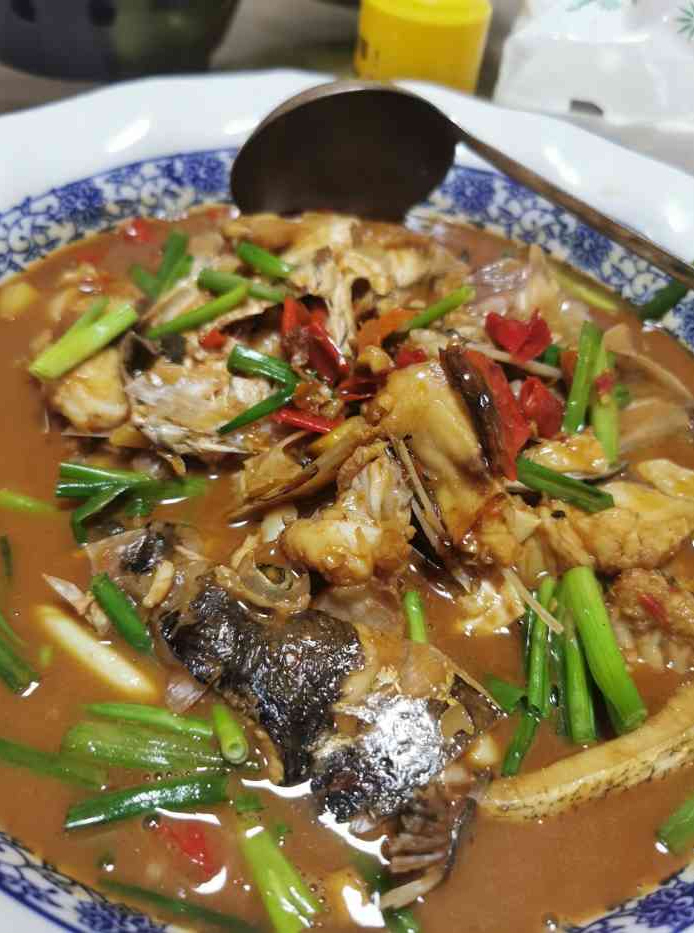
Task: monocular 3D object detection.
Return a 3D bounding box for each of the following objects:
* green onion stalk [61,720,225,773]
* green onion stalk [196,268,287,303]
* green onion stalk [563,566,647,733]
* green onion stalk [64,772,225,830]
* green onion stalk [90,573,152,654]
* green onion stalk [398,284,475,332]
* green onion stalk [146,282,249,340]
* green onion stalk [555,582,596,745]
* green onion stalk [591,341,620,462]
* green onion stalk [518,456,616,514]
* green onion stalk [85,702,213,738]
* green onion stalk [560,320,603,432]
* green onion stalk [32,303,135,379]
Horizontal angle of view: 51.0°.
[{"bbox_3d":[-0.048,0.068,0.174,0.038,0.006,0.009,7,51,-2],"label":"green onion stalk"},{"bbox_3d":[-0.041,-0.070,0.283,0.036,0.006,0.007,17,49,6],"label":"green onion stalk"},{"bbox_3d":[0.068,0.047,0.192,0.008,0.008,0.040,-9,69,-15],"label":"green onion stalk"},{"bbox_3d":[-0.047,0.080,0.174,0.037,0.005,0.006,-9,51,-16],"label":"green onion stalk"},{"bbox_3d":[-0.063,0.041,0.204,0.006,0.005,0.029,-27,60,-28],"label":"green onion stalk"},{"bbox_3d":[0.033,-0.056,0.260,0.039,0.005,0.005,-34,63,-29],"label":"green onion stalk"},{"bbox_3d":[-0.051,-0.054,0.251,0.042,0.005,0.005,-35,63,-30],"label":"green onion stalk"},{"bbox_3d":[0.064,0.054,0.206,0.007,0.006,0.046,7,54,-3],"label":"green onion stalk"},{"bbox_3d":[0.094,-0.025,0.263,0.008,0.007,0.055,9,59,-1],"label":"green onion stalk"},{"bbox_3d":[0.065,0.006,0.218,0.027,0.005,0.007,25,52,7],"label":"green onion stalk"},{"bbox_3d":[-0.049,0.062,0.179,0.032,0.004,0.004,11,51,1],"label":"green onion stalk"},{"bbox_3d":[0.080,-0.031,0.250,0.006,0.006,0.048,16,60,5],"label":"green onion stalk"},{"bbox_3d":[-0.095,-0.046,0.264,0.010,0.009,0.043,36,58,21],"label":"green onion stalk"}]

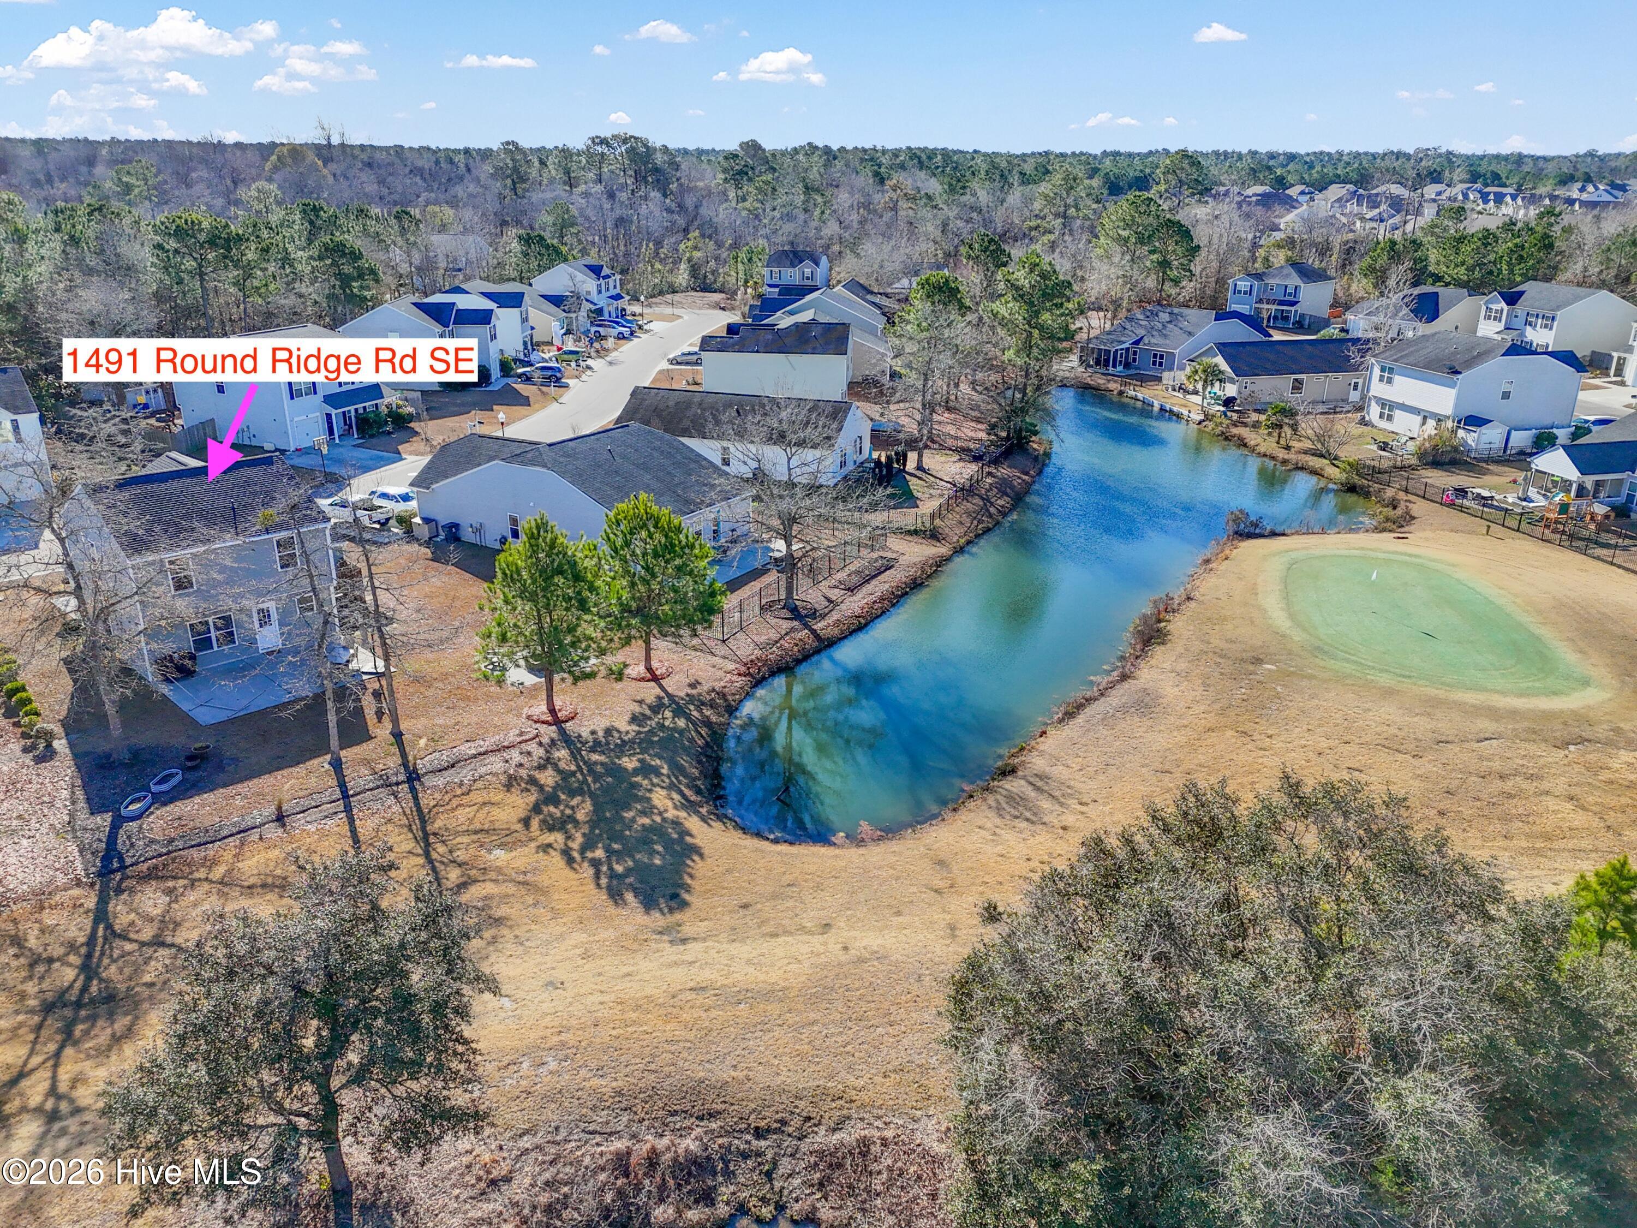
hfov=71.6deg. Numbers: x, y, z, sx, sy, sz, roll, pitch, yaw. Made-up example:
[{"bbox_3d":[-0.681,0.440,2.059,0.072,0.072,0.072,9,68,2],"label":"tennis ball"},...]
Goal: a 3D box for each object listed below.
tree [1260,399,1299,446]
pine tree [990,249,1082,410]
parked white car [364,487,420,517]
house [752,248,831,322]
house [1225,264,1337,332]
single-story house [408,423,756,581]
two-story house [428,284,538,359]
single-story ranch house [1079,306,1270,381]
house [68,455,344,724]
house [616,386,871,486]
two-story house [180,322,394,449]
[{"bbox_3d":[37.195,-15.345,91.249,2.900,3.500,2.900,0,22,0],"label":"tree"},{"bbox_3d":[16.459,-20.706,86.968,7.250,13.890,7.250,4,23,10],"label":"pine tree"},{"bbox_3d":[-26.288,-7.085,71.809,4.500,1.650,1.850,10,24,23],"label":"parked white car"},{"bbox_3d":[-3.336,-52.227,175.667,8.400,7.800,10.500,4,22,8],"label":"house"},{"bbox_3d":[58.410,-40.345,143.021,8.500,7.400,11.800,21,30,41],"label":"house"},{"bbox_3d":[-13.827,-7.235,65.072,17.100,5.700,10.200,13,26,29],"label":"single-story house"},{"bbox_3d":[-37.323,-33.396,127.649,12.436,7.424,8.000,3,23,5],"label":"two-story house"},{"bbox_3d":[39.089,-30.629,124.968,20.000,6.200,10.800,-18,29,-38],"label":"single-story ranch house"},{"bbox_3d":[-29.532,-3.175,54.273,8.805,7.835,10.200,-20,30,-41],"label":"house"},{"bbox_3d":[-5.487,-13.236,80.652,17.100,4.900,8.800,7,24,18],"label":"house"},{"bbox_3d":[-42.748,-18.415,90.270,11.837,7.924,9.300,10,24,21],"label":"two-story house"}]

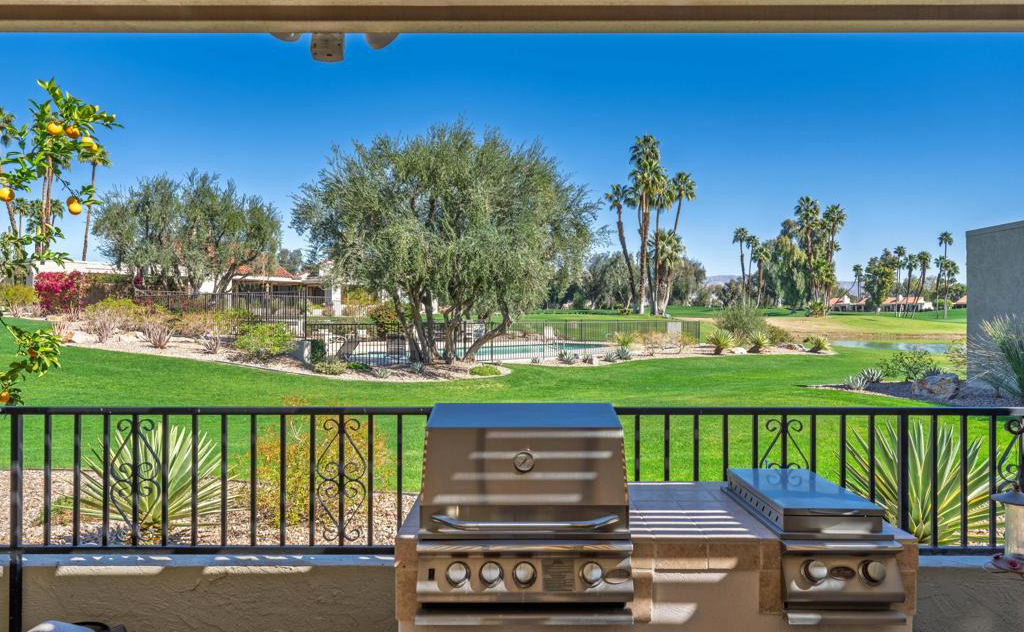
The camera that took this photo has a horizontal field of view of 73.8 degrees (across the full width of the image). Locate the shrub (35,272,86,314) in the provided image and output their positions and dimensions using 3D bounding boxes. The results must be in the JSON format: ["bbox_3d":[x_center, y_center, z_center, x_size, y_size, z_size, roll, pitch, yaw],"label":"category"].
[{"bbox_3d":[-25.804,-1.372,39.000,2.750,2.343,2.200,0,0,0],"label":"shrub"}]

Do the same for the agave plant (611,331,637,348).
[{"bbox_3d":[5.498,1.178,33.500,1.227,0.835,1.150,0,0,0],"label":"agave plant"}]

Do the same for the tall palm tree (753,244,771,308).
[{"bbox_3d":[51.814,-8.220,142.000,3.746,13.318,3.746,0,0,0],"label":"tall palm tree"}]

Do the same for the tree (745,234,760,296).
[{"bbox_3d":[50.045,-10.092,142.000,3.329,14.150,3.100,0,0,0],"label":"tree"}]

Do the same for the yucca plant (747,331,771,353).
[{"bbox_3d":[10.794,1.145,29.700,1.001,0.936,1.001,0,0,0],"label":"yucca plant"}]

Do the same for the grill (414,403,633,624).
[{"bbox_3d":[0.044,0.671,2.471,0.706,0.653,0.583,0,0,0],"label":"grill"}]

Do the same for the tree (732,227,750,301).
[{"bbox_3d":[44.393,-9.672,132.000,3.482,14.894,3.300,0,0,0],"label":"tree"}]

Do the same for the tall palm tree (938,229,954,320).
[{"bbox_3d":[87.868,-8.392,138.000,3.236,18.200,3.200,0,0,0],"label":"tall palm tree"}]

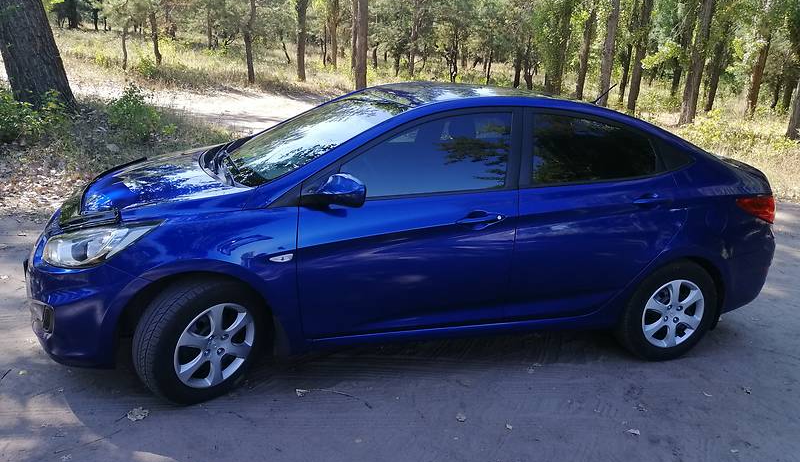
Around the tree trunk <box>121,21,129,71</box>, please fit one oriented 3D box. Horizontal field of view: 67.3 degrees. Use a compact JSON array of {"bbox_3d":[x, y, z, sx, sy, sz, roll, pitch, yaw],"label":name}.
[{"bbox_3d":[-9.070,-6.072,19.801,0.139,1.459,0.139,6,16,-2],"label":"tree trunk"}]

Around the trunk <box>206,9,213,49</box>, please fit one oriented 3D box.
[{"bbox_3d":[-12.508,-13.202,39.508,0.315,2.561,0.329,-1,19,-17],"label":"trunk"}]

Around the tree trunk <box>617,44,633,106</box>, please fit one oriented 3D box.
[{"bbox_3d":[8.890,-6.168,23.670,0.244,2.332,0.244,10,17,18],"label":"tree trunk"}]

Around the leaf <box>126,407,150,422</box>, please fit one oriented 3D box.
[{"bbox_3d":[-1.159,0.811,2.657,0.100,0.020,0.098,10,17,17],"label":"leaf"}]

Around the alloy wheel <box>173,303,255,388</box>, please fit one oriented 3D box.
[{"bbox_3d":[-0.891,0.509,2.807,0.150,0.415,0.415,22,25,36],"label":"alloy wheel"}]

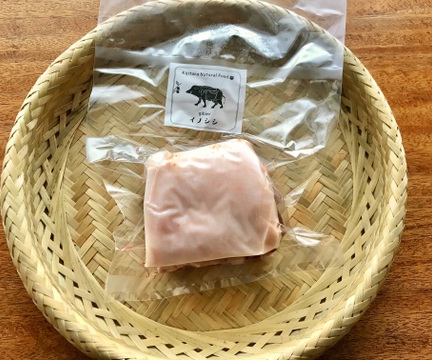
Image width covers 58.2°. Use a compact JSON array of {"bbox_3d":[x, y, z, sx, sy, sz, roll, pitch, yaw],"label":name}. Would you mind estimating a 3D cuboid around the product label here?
[{"bbox_3d":[-0.008,-0.068,0.319,0.063,0.003,0.059,5,72,-2],"label":"product label"}]

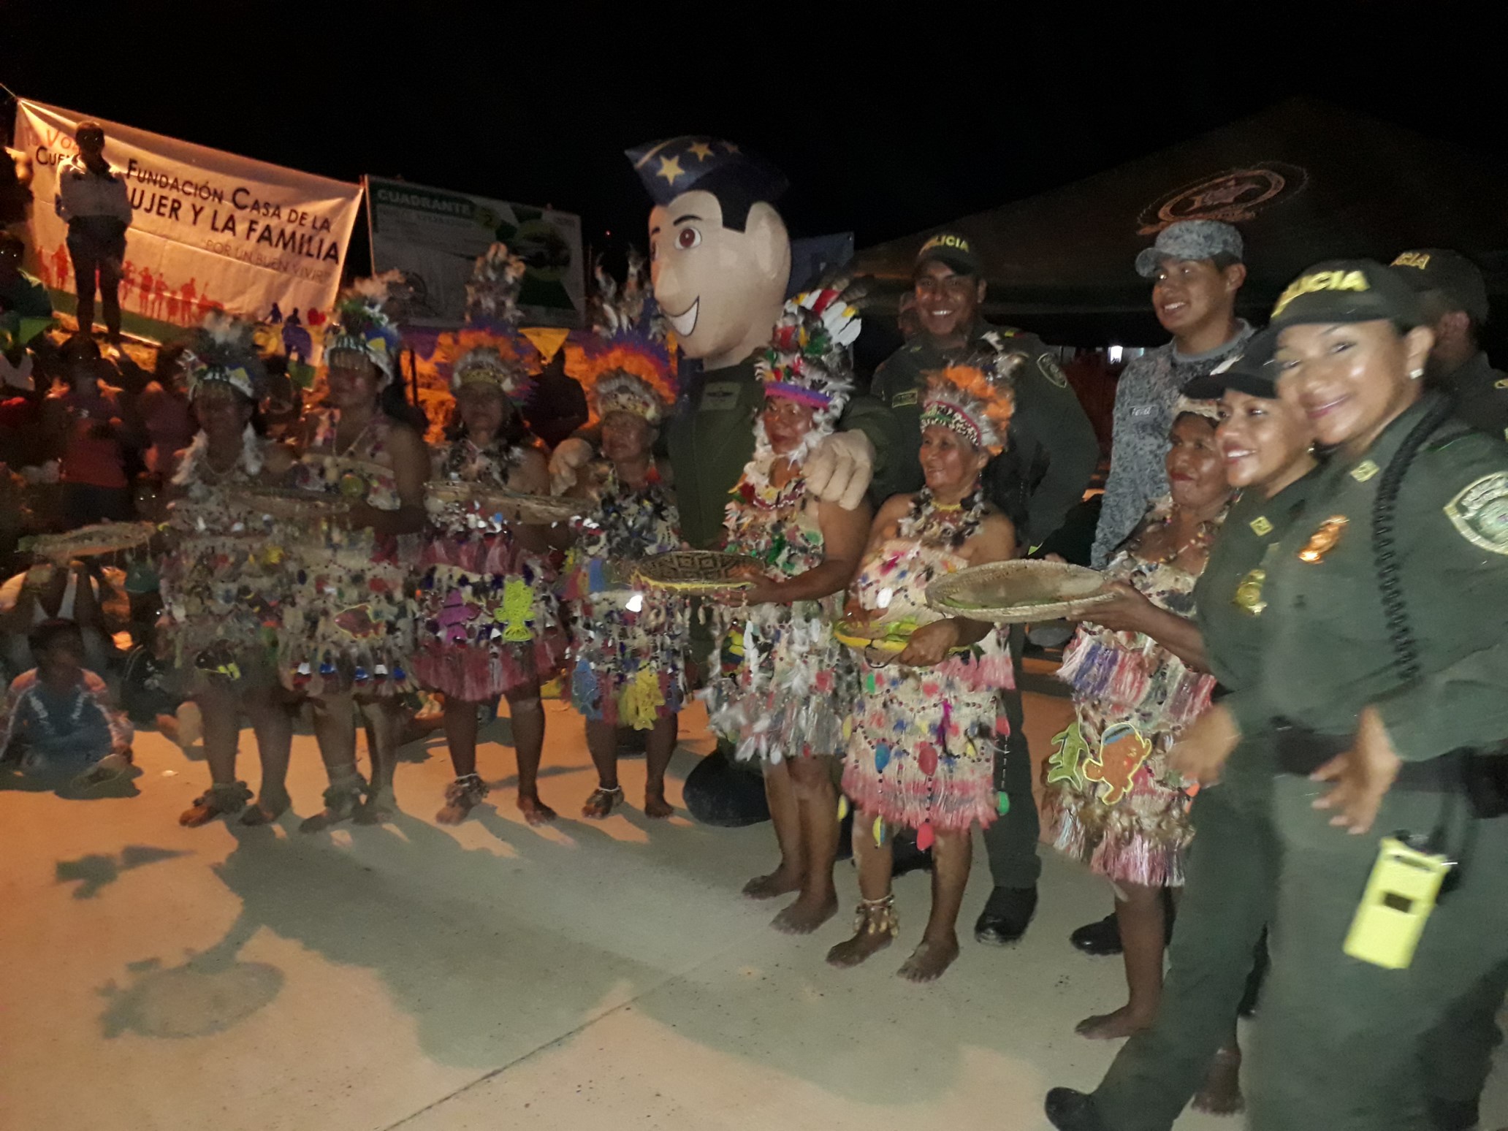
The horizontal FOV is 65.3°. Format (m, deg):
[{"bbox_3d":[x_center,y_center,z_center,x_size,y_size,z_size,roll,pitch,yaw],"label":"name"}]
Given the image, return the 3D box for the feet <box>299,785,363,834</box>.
[{"bbox_3d":[-1.368,0.797,3.799,0.225,0.105,0.090,-9,15,-41],"label":"feet"}]

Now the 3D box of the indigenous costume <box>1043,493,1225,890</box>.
[{"bbox_3d":[0.881,0.264,2.492,0.360,0.873,0.430,-8,12,-37],"label":"indigenous costume"}]

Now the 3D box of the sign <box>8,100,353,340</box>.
[{"bbox_3d":[-4.923,-2.719,10.000,3.000,1.720,0.060,14,13,-3],"label":"sign"}]

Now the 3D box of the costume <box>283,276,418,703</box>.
[{"bbox_3d":[-1.264,-0.248,3.675,0.430,1.300,0.360,7,13,29],"label":"costume"}]

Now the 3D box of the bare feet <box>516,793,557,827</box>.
[{"bbox_3d":[-0.757,0.813,4.035,0.095,0.080,0.220,-6,11,-30],"label":"bare feet"}]

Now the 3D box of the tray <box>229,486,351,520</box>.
[{"bbox_3d":[-1.486,-0.199,3.780,0.385,0.070,0.385,0,10,0],"label":"tray"}]

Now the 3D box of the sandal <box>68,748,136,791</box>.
[{"bbox_3d":[-2.253,0.710,4.063,0.225,0.085,0.070,-24,22,17],"label":"sandal"}]

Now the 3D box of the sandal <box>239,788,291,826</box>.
[{"bbox_3d":[-1.587,0.767,3.811,0.090,0.090,0.220,7,15,25],"label":"sandal"}]

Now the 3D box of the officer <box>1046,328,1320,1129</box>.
[{"bbox_3d":[0.798,0.436,1.946,0.450,1.610,0.600,-11,17,-40],"label":"officer"}]

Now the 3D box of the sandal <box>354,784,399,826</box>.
[{"bbox_3d":[-1.292,0.807,4.059,0.100,0.090,0.225,-2,10,-9],"label":"sandal"}]

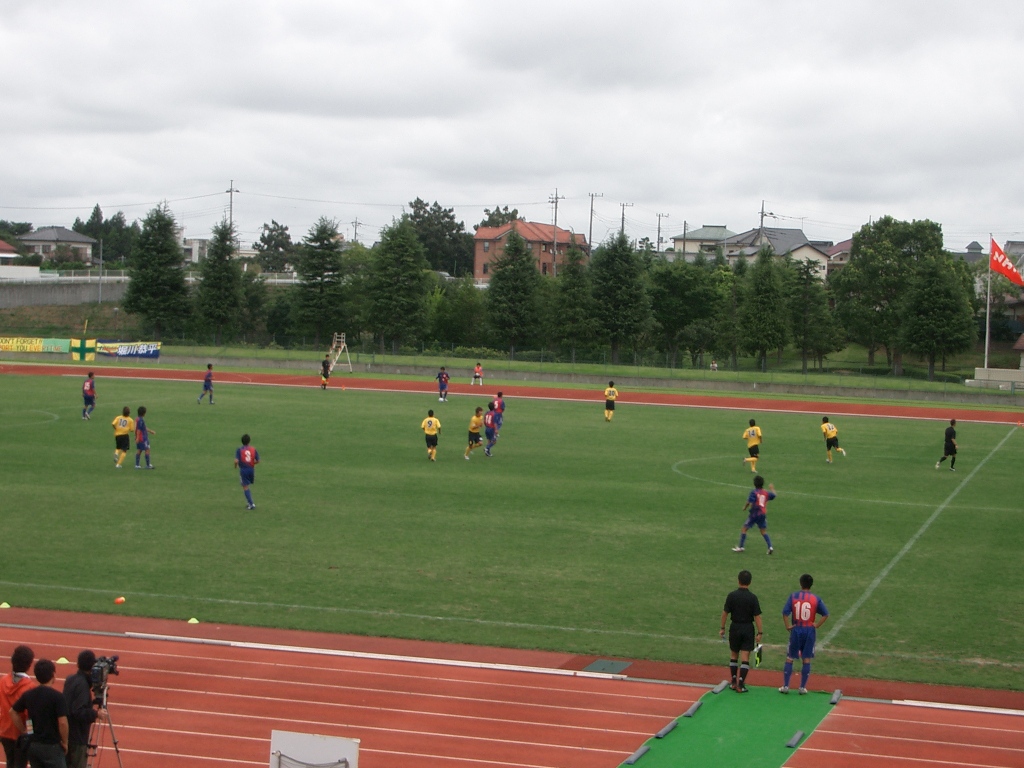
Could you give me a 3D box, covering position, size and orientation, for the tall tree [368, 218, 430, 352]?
[{"bbox_3d":[-6.958,-6.229,137.162,4.040,8.645,4.040,2,3,0],"label":"tall tree"}]

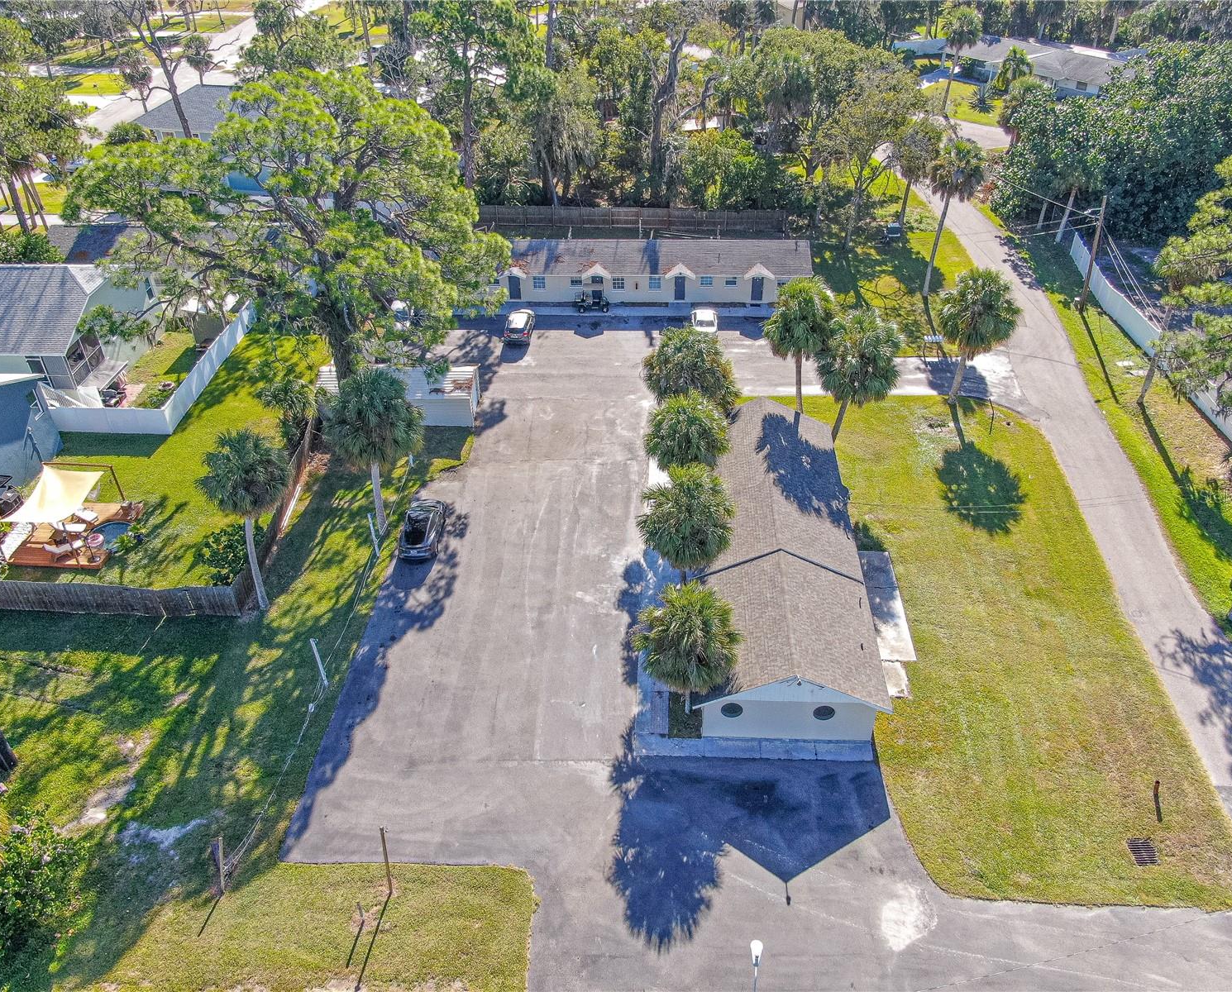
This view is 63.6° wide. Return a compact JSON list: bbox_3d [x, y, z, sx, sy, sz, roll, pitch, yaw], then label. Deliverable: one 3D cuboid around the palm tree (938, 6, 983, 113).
[{"bbox_3d":[39.146,-50.027,114.260,4.619,11.300,4.619,1,36,3],"label":"palm tree"}]

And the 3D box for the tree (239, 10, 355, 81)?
[{"bbox_3d":[-45.545,-63.416,140.633,16.000,10.200,14.500,-2,35,0],"label":"tree"}]

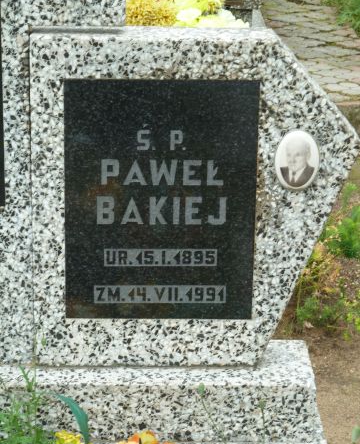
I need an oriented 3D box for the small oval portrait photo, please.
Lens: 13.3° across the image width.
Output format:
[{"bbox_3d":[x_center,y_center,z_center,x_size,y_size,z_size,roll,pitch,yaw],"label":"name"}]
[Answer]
[{"bbox_3d":[0.223,-0.115,2.913,0.084,0.115,0.011,0,20,-2],"label":"small oval portrait photo"}]

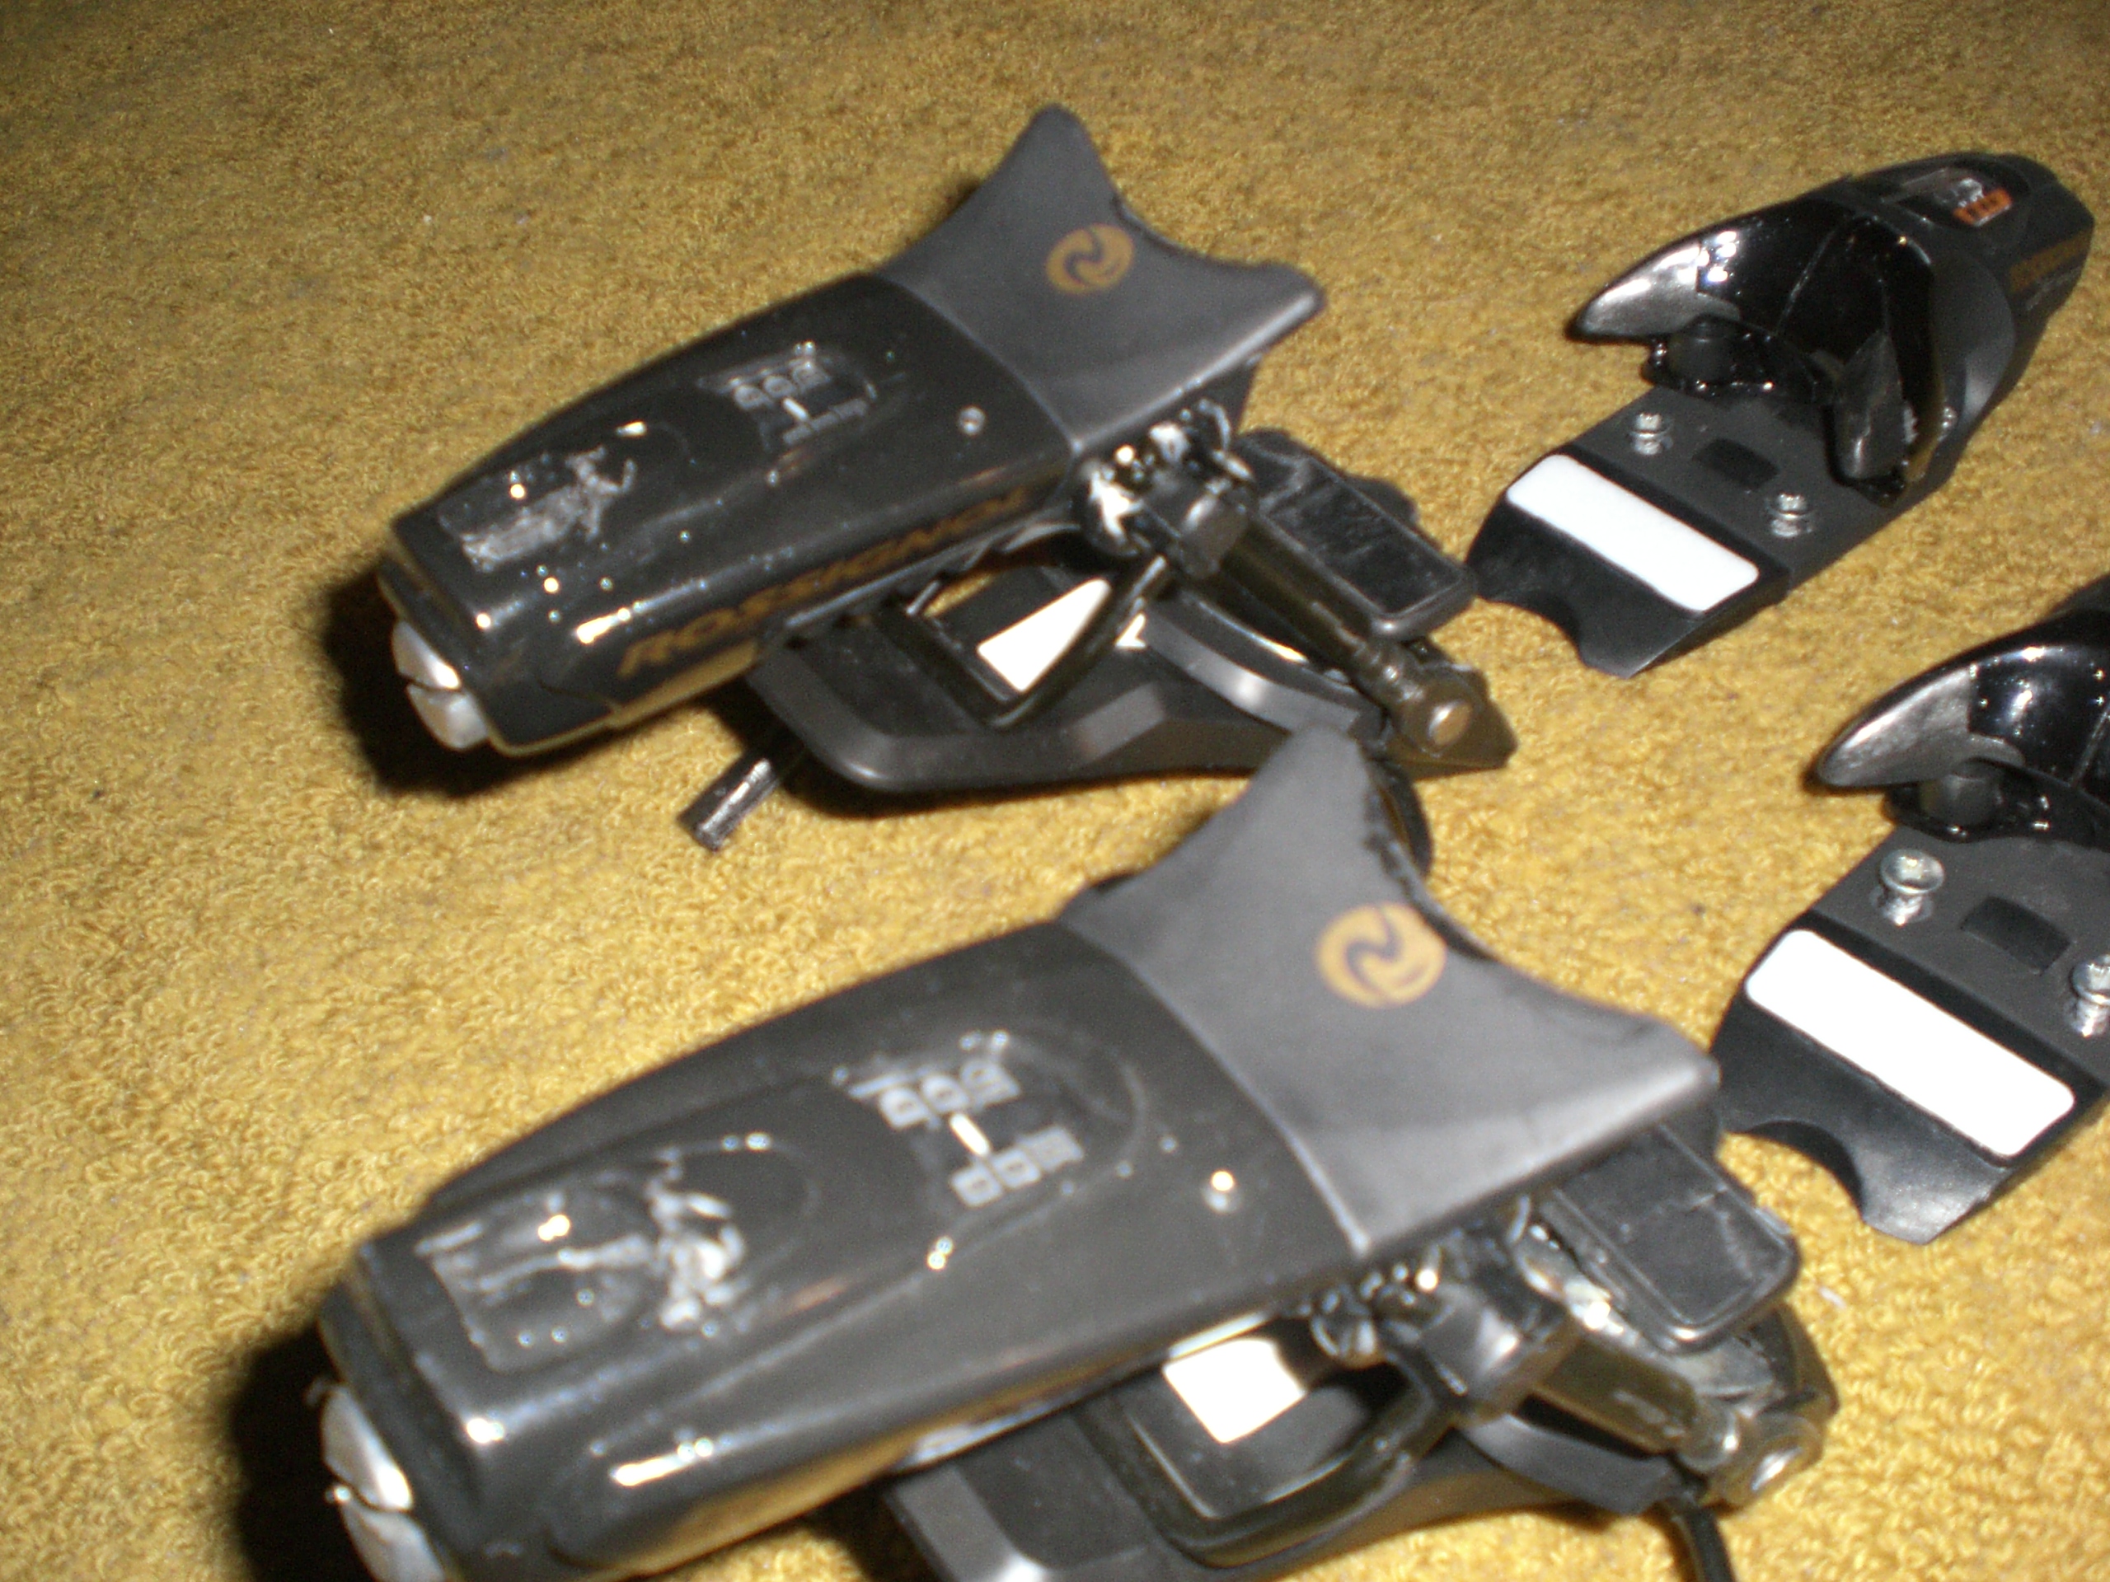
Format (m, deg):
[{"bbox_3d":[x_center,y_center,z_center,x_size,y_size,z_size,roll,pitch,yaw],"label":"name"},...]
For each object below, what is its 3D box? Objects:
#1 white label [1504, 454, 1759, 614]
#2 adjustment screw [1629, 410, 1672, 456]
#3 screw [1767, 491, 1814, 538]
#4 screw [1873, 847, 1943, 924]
[{"bbox_3d":[0.129,-0.058,0.520,0.021,0.002,0.059,-34,53,-24],"label":"white label"},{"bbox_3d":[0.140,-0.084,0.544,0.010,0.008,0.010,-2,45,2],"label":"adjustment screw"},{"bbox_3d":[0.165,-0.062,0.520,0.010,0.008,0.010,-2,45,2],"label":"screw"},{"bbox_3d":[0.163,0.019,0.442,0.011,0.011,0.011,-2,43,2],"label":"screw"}]

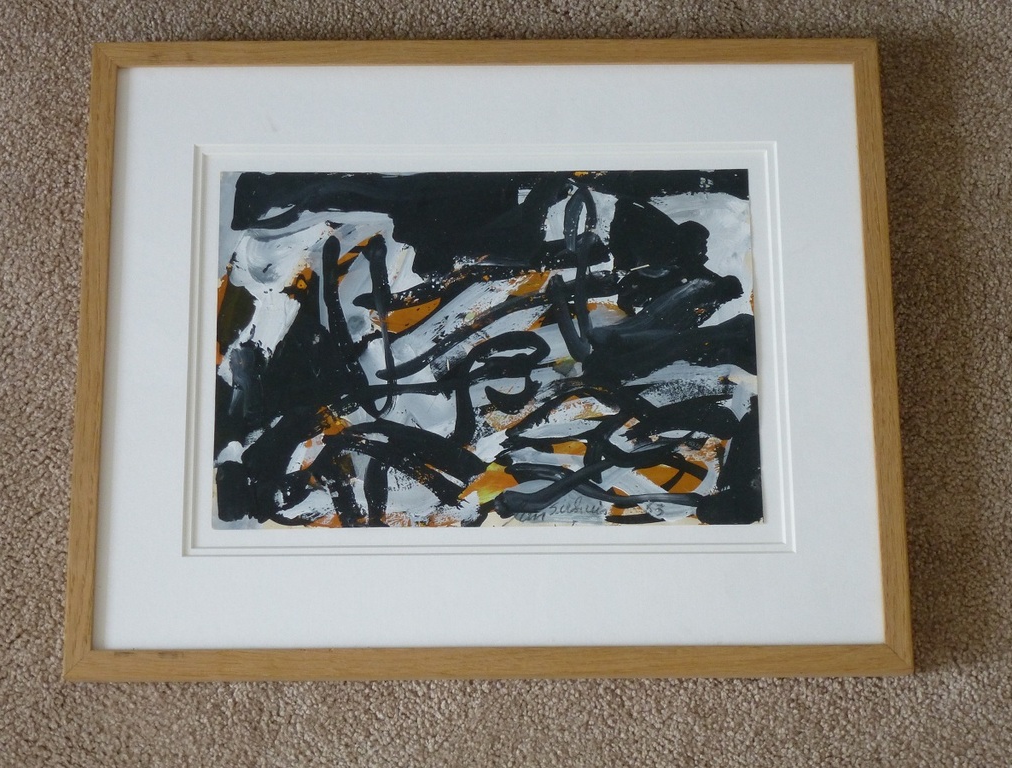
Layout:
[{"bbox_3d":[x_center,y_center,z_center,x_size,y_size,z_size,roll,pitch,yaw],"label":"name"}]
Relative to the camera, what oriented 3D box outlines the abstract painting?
[{"bbox_3d":[-0.012,-0.023,1.085,0.324,0.010,0.221,0,77,-1],"label":"abstract painting"}]

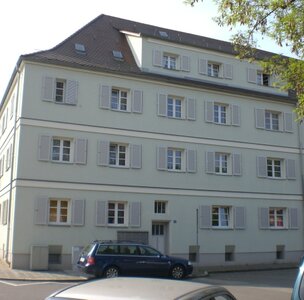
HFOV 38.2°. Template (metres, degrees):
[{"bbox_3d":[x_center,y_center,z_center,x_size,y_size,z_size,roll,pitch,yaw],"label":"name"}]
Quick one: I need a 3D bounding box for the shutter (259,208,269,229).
[{"bbox_3d":[6.701,4.108,26.235,0.760,1.270,0.050,5,-12,-24],"label":"shutter"}]

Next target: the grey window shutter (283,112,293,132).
[{"bbox_3d":[9.172,-1.843,29.371,0.720,1.360,0.050,5,-13,-23],"label":"grey window shutter"}]

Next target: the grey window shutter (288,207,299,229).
[{"bbox_3d":[8.804,4.255,27.153,0.720,1.270,0.050,5,-12,-24],"label":"grey window shutter"}]

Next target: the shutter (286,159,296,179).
[{"bbox_3d":[9.143,1.246,28.726,0.710,1.360,0.050,5,-13,-23],"label":"shutter"}]

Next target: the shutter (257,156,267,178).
[{"bbox_3d":[6.743,1.020,26.848,0.740,1.250,0.050,5,-12,-24],"label":"shutter"}]

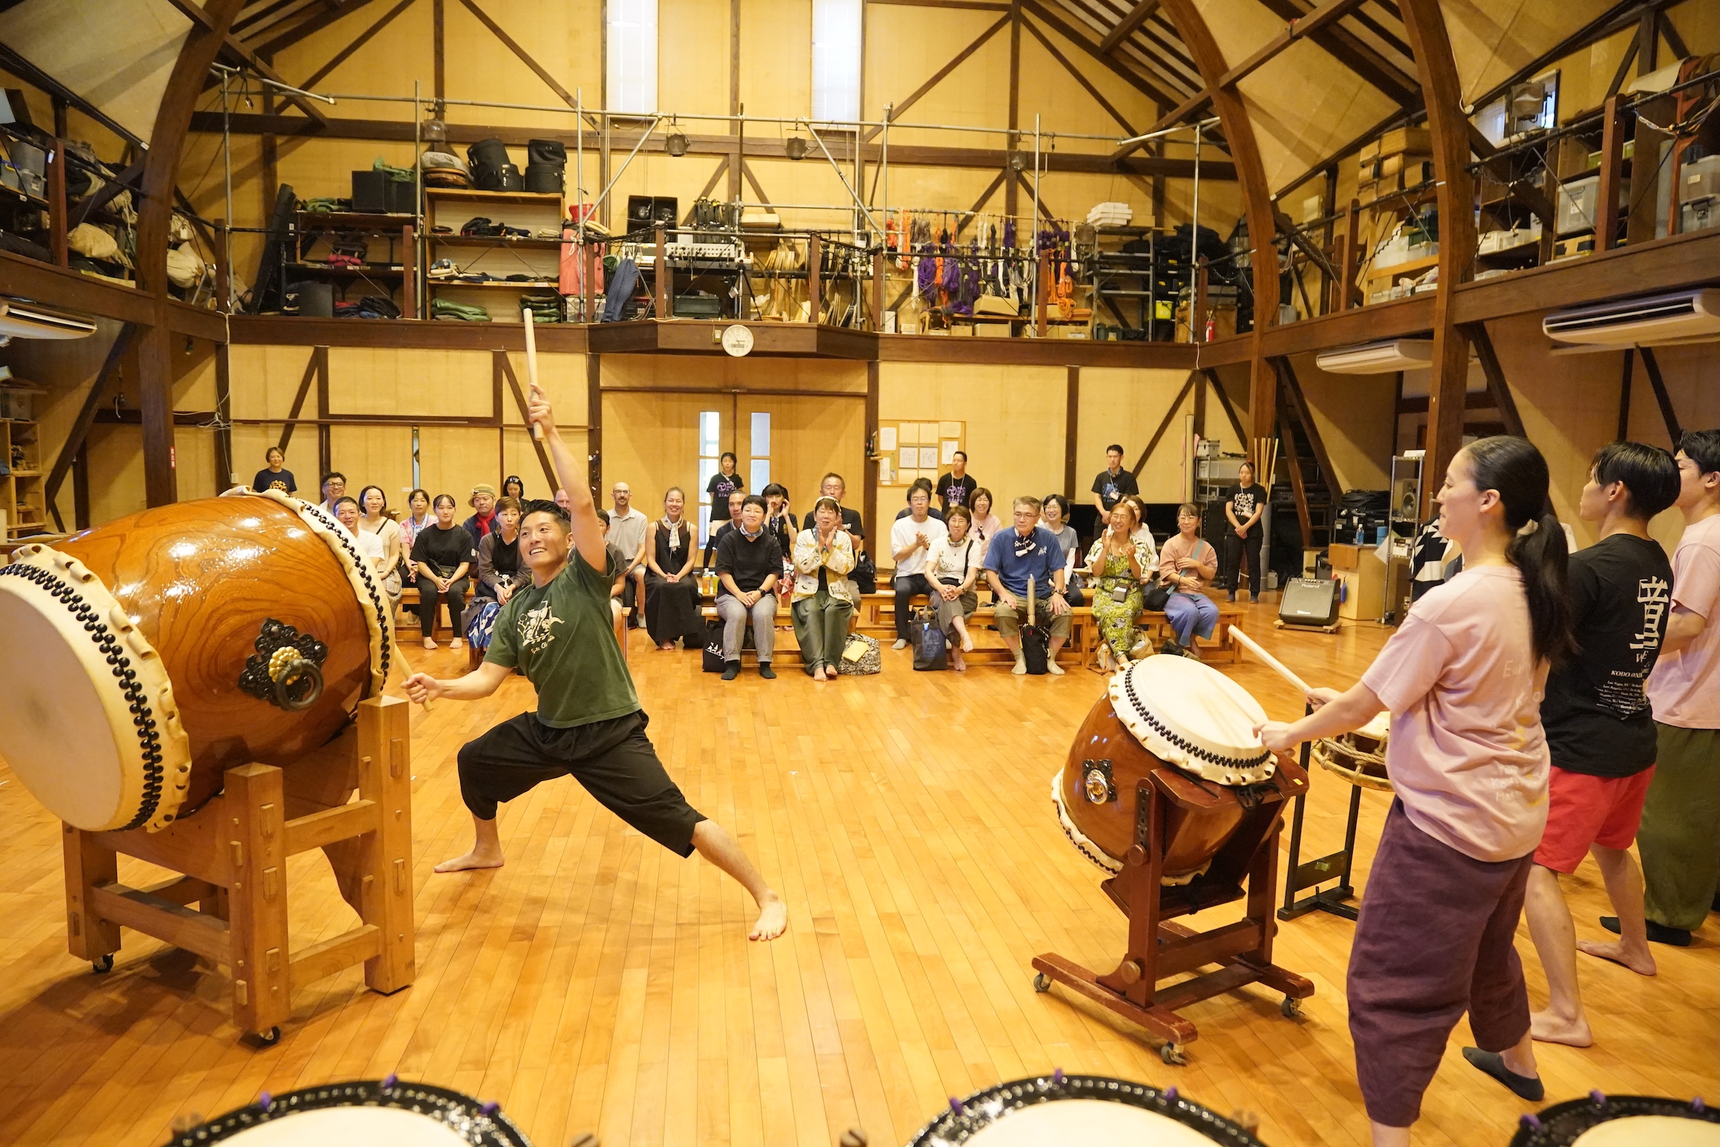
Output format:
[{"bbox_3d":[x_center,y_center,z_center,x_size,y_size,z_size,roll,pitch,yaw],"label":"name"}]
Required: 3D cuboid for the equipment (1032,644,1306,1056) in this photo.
[{"bbox_3d":[0.904,0.758,3.370,0.580,1.050,0.690,-3,7,-35],"label":"equipment"}]

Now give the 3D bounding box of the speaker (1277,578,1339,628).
[{"bbox_3d":[4.360,0.260,11.080,0.460,0.440,0.370,4,6,31],"label":"speaker"}]

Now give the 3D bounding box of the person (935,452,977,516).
[{"bbox_3d":[1.170,-0.600,13.506,0.480,1.670,0.300,2,6,6],"label":"person"}]

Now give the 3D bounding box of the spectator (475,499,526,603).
[{"bbox_3d":[-2.501,0.078,8.104,0.460,1.231,0.680,0,6,-7],"label":"spectator"}]

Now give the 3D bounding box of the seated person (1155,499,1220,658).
[{"bbox_3d":[2.679,0.077,9.200,0.500,1.240,0.720,0,6,-5],"label":"seated person"}]

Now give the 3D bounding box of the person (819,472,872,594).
[{"bbox_3d":[-0.227,-0.124,9.898,0.560,1.471,0.800,0,6,-11],"label":"person"}]

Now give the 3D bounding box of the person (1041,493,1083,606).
[{"bbox_3d":[1.777,-0.041,10.200,0.500,1.308,0.780,1,6,-2],"label":"person"}]

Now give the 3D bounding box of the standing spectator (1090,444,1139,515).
[{"bbox_3d":[2.793,-0.503,12.502,0.520,1.750,0.300,3,6,16],"label":"standing spectator"}]

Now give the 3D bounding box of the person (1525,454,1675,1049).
[{"bbox_3d":[2.193,0.437,3.438,0.660,1.670,0.560,-3,7,-31],"label":"person"}]

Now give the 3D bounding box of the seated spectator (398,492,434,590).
[{"bbox_3d":[-4.053,-0.134,10.491,0.480,1.249,0.750,-1,6,-18],"label":"seated spectator"}]

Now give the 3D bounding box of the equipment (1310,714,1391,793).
[{"bbox_3d":[1.735,0.560,3.850,0.390,0.190,0.390,9,20,-1],"label":"equipment"}]

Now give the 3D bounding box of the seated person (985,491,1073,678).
[{"bbox_3d":[1.317,0.069,8.962,0.640,1.321,0.820,1,6,-4],"label":"seated person"}]

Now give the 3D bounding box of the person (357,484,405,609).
[{"bbox_3d":[-3.988,-0.064,9.492,0.500,1.310,0.780,-1,6,-18],"label":"person"}]

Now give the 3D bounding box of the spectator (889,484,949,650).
[{"bbox_3d":[0.521,-0.074,9.769,0.480,1.331,0.700,1,6,2],"label":"spectator"}]

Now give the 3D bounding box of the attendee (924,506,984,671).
[{"bbox_3d":[0.711,0.102,8.662,0.450,1.202,0.670,1,6,-5],"label":"attendee"}]

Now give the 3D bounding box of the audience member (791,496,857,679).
[{"bbox_3d":[-0.267,0.079,8.368,0.470,1.266,0.700,1,6,-5],"label":"audience member"}]

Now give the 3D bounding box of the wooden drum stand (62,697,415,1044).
[{"bbox_3d":[-1.859,0.794,3.417,0.920,0.880,0.490,4,7,29],"label":"wooden drum stand"}]

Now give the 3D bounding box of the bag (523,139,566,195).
[{"bbox_3d":[-4.211,-5.451,15.403,0.520,0.723,0.520,0,6,-8],"label":"bag"}]

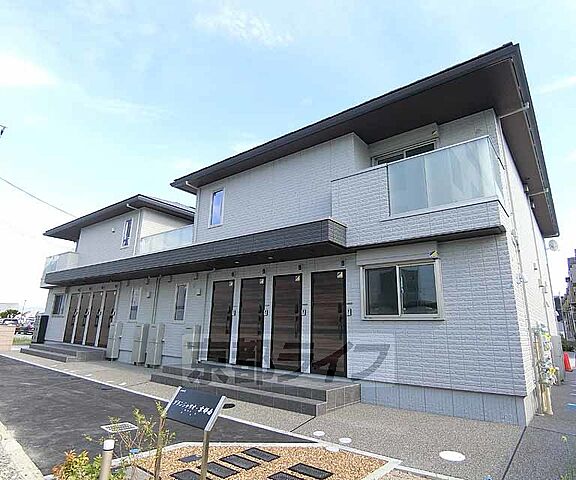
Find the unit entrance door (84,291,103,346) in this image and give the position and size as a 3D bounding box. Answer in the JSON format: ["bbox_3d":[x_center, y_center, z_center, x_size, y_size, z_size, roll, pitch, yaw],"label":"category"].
[{"bbox_3d":[-8.218,3.344,14.036,0.883,2.220,0.080,-9,-17,36],"label":"unit entrance door"}]

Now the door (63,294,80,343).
[{"bbox_3d":[-10.077,3.650,15.415,0.883,2.220,0.080,-9,-17,36],"label":"door"}]

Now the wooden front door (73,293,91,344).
[{"bbox_3d":[-9.147,3.497,14.725,0.883,2.220,0.080,-9,-17,36],"label":"wooden front door"}]

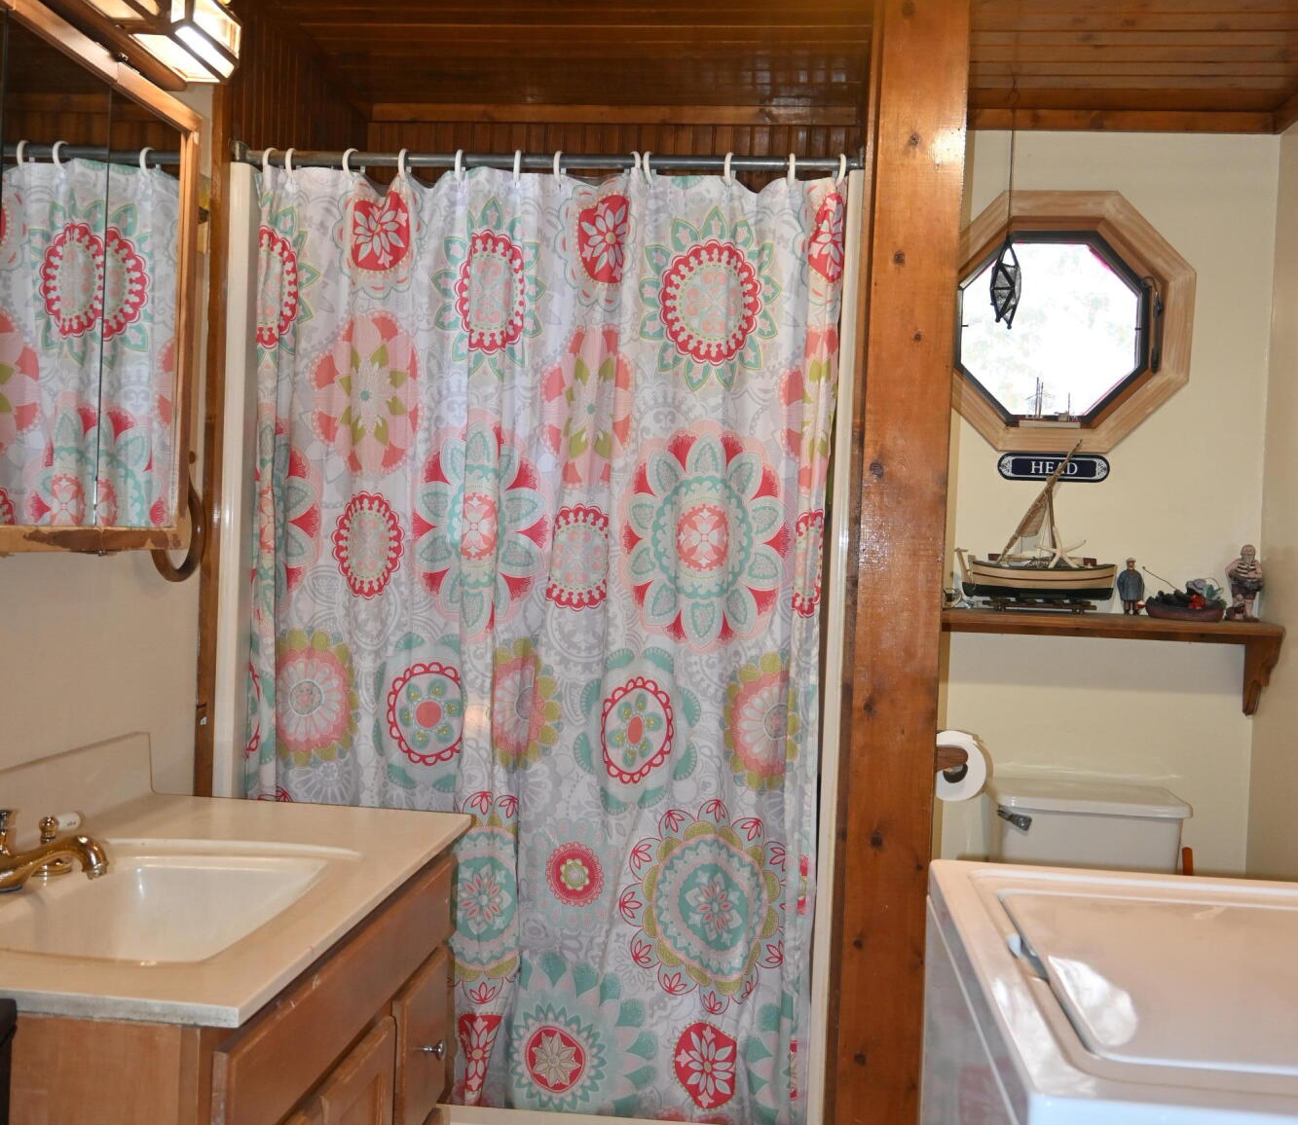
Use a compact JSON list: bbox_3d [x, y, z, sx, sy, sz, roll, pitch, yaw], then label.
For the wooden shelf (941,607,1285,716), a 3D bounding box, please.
[{"bbox_3d":[0.995,0.235,3.108,0.827,0.225,0.200,2,1,6],"label":"wooden shelf"}]

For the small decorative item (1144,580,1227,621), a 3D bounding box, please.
[{"bbox_3d":[1.210,0.086,3.042,0.175,0.094,0.085,2,1,6],"label":"small decorative item"}]

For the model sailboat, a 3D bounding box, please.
[{"bbox_3d":[0.894,-0.086,3.112,0.359,0.385,0.115,2,1,6],"label":"model sailboat"}]

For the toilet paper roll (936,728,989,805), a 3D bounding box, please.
[{"bbox_3d":[0.557,0.372,2.516,0.129,0.129,0.105,2,1,6],"label":"toilet paper roll"}]

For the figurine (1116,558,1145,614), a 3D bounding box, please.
[{"bbox_3d":[1.103,0.054,3.093,0.062,0.129,0.050,2,1,6],"label":"figurine"}]

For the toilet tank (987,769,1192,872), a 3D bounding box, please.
[{"bbox_3d":[0.982,0.701,3.074,0.439,0.365,0.210,2,1,6],"label":"toilet tank"}]

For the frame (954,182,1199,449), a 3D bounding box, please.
[{"bbox_3d":[0.963,-0.566,3.190,0.613,0.610,0.070,2,1,6],"label":"frame"}]

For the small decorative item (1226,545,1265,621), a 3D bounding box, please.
[{"bbox_3d":[1.353,0.046,3.066,0.080,0.171,0.075,2,1,6],"label":"small decorative item"}]

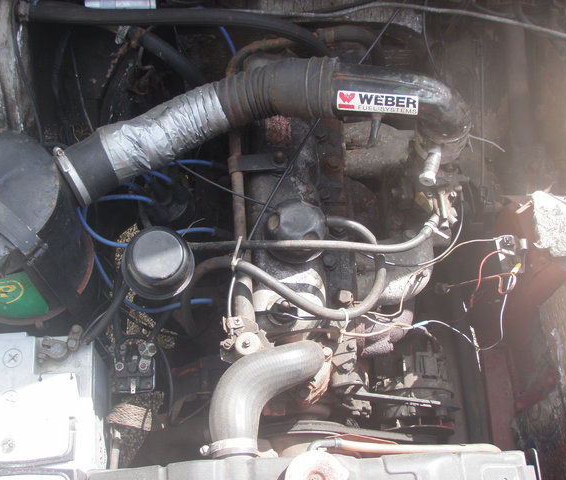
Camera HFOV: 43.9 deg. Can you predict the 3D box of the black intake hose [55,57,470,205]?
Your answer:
[{"bbox_3d":[-0.014,-0.139,0.822,0.492,0.115,0.124,-9,68,-7],"label":"black intake hose"}]

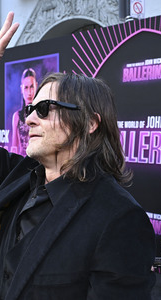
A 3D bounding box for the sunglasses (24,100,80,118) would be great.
[{"bbox_3d":[-0.042,-0.084,0.820,0.150,0.048,0.145,5,-1,-29],"label":"sunglasses"}]

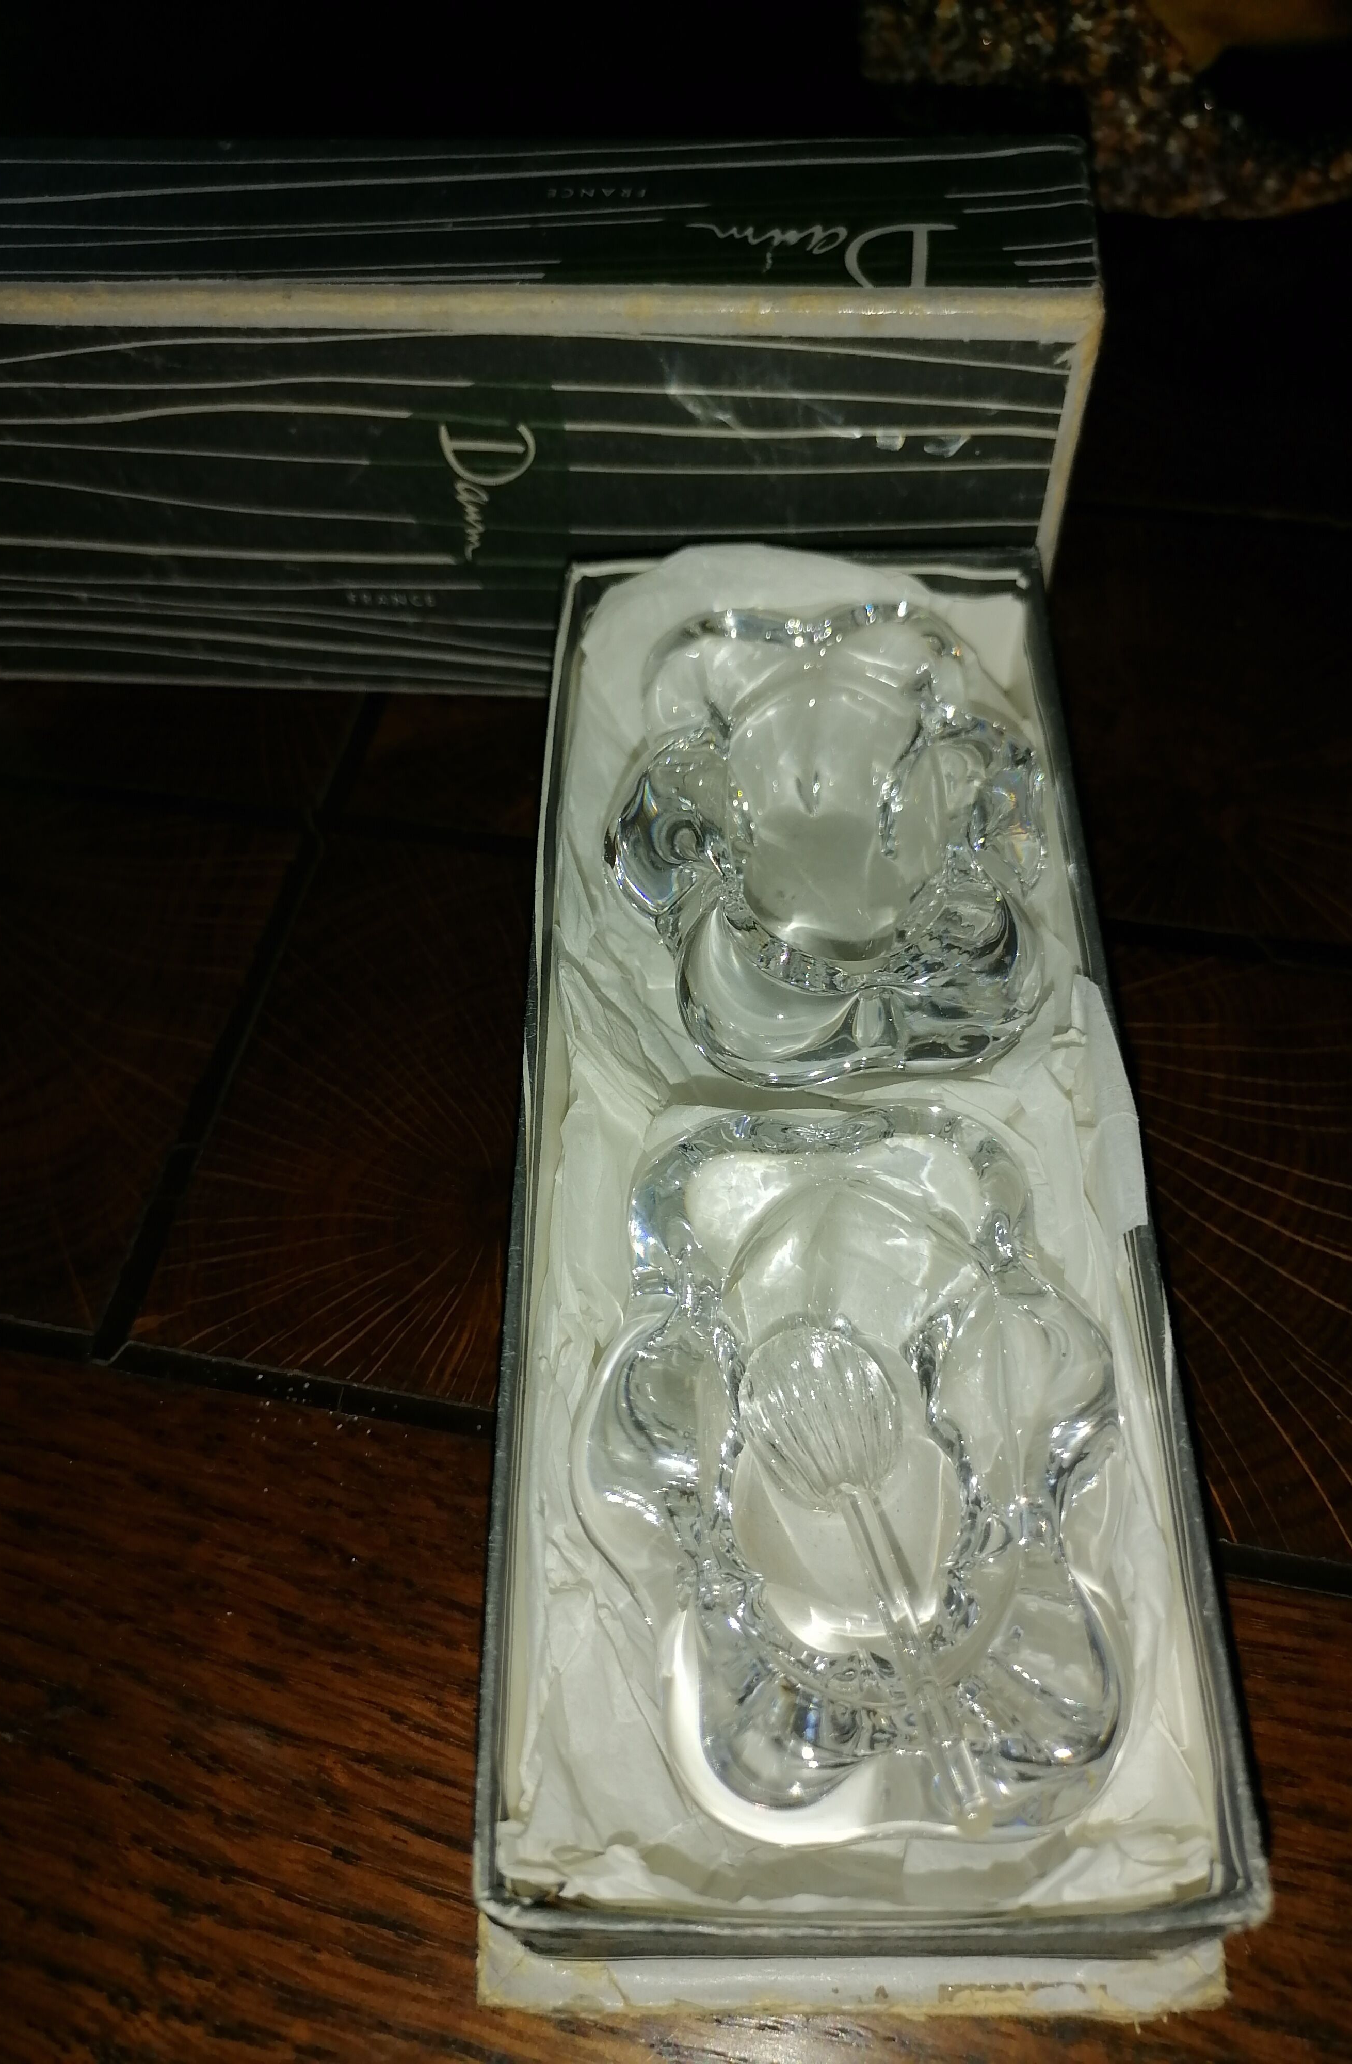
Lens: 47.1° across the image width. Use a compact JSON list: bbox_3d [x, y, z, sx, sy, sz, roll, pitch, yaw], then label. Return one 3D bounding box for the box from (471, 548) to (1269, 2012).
[{"bbox_3d":[0.022,0.018,0.238,0.089,0.051,0.218,-1,58,2],"label":"box"}]

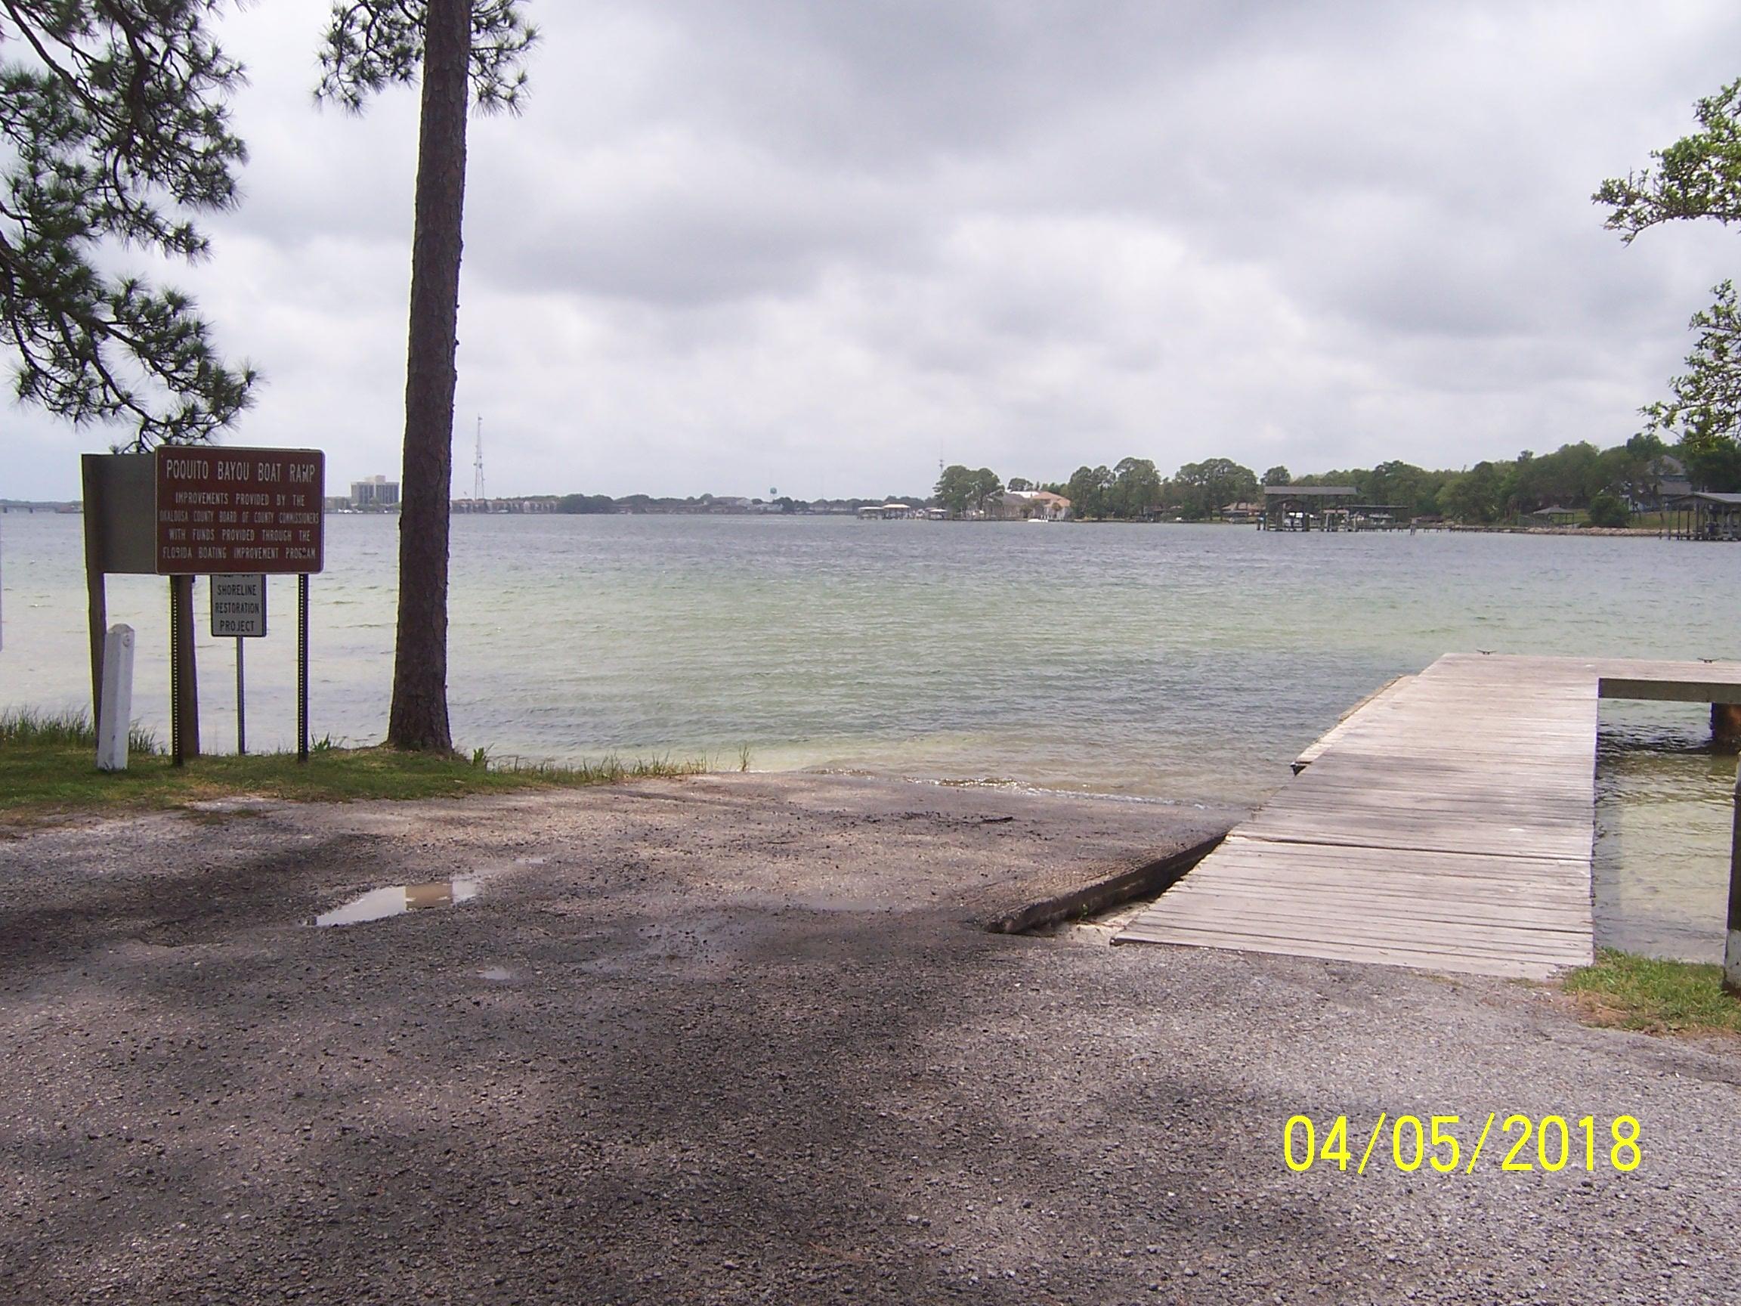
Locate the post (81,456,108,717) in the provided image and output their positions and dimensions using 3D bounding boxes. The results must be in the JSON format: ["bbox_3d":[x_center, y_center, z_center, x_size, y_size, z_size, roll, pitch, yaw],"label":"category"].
[{"bbox_3d":[-5.878,-0.368,12.649,0.110,2.250,0.110,-1,5,0],"label":"post"}]

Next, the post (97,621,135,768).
[{"bbox_3d":[-5.254,0.311,11.576,0.134,1.000,0.134,5,3,15],"label":"post"}]

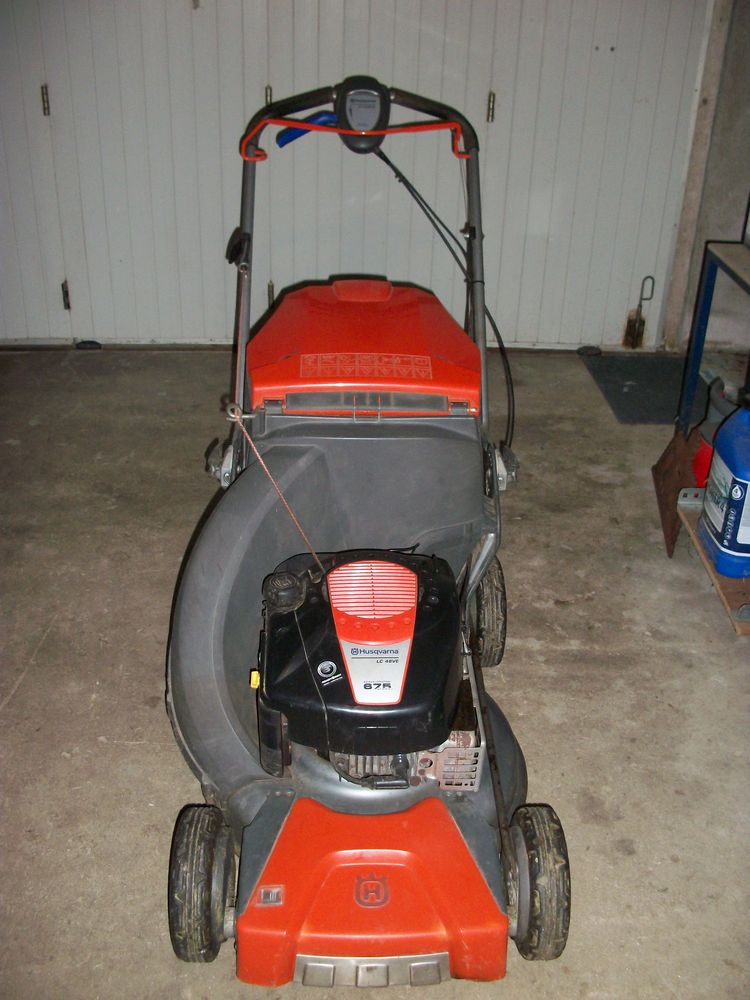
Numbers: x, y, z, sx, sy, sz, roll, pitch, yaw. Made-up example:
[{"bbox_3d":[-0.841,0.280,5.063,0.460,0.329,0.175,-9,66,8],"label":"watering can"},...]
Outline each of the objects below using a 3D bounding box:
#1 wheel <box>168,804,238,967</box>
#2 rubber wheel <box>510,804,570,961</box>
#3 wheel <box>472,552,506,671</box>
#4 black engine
[{"bbox_3d":[-0.242,0.520,1.380,0.052,0.202,0.202,1,26,-2],"label":"wheel"},{"bbox_3d":[0.225,0.527,1.400,0.052,0.202,0.202,1,26,-2],"label":"rubber wheel"},{"bbox_3d":[0.220,0.220,2.012,0.052,0.224,0.224,1,26,-2],"label":"wheel"},{"bbox_3d":[-0.015,0.248,1.486,0.295,0.230,0.340,1,26,-2],"label":"black engine"}]

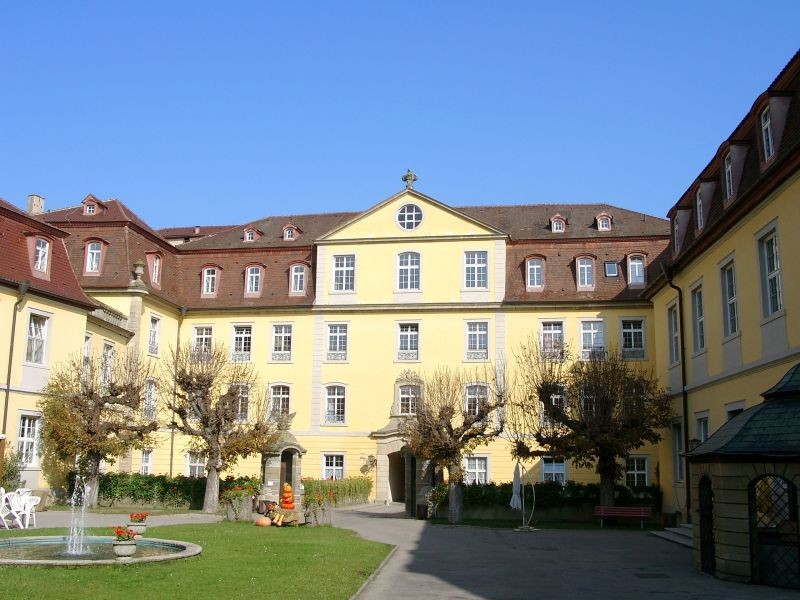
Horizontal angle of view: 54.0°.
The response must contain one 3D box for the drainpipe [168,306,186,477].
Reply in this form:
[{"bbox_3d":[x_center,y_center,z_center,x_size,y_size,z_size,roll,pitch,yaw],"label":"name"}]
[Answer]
[{"bbox_3d":[-13.707,5.906,47.785,0.300,11.234,0.350,-1,-12,10],"label":"drainpipe"}]

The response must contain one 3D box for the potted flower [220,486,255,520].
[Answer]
[{"bbox_3d":[-5.985,7.641,29.769,1.120,1.280,1.020,-1,-12,10],"label":"potted flower"}]

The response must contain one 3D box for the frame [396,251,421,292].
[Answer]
[{"bbox_3d":[0.534,-1.621,46.641,1.441,2.617,0.350,-1,-12,10],"label":"frame"}]

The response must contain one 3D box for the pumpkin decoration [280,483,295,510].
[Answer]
[{"bbox_3d":[-3.980,6.952,27.800,0.495,0.991,0.495,3,-12,-7],"label":"pumpkin decoration"}]

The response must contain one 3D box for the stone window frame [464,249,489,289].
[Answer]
[{"bbox_3d":[3.899,-1.484,40.536,1.338,2.175,0.250,-1,-12,10],"label":"stone window frame"}]

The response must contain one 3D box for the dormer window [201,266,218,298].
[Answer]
[{"bbox_3d":[-11.875,-1.085,49.658,1.116,2.192,0.750,-1,-12,10],"label":"dormer window"}]

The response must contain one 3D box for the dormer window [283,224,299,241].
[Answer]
[{"bbox_3d":[-6.826,-4.170,50.332,1.026,1.121,1.100,-1,-12,10],"label":"dormer window"}]

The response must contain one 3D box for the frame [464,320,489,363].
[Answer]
[{"bbox_3d":[4.304,2.322,44.086,1.373,2.379,0.250,-1,-12,10],"label":"frame"}]

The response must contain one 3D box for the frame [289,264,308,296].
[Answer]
[{"bbox_3d":[-6.229,-1.245,48.568,1.249,2.242,0.600,-1,-12,10],"label":"frame"}]

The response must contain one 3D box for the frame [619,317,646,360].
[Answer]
[{"bbox_3d":[12.625,2.109,42.632,1.438,2.411,0.250,-1,-12,10],"label":"frame"}]

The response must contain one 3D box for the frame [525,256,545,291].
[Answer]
[{"bbox_3d":[7.704,-1.543,44.769,1.151,2.165,0.450,-1,-12,10],"label":"frame"}]

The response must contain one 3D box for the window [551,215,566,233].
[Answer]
[{"bbox_3d":[9.577,-4.460,47.450,0.965,1.118,1.100,-1,-12,10],"label":"window"}]

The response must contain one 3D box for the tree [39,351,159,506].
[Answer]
[{"bbox_3d":[-11.861,5.075,30.914,4.720,6.093,4.248,1,-12,0],"label":"tree"}]

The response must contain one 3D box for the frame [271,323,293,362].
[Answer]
[{"bbox_3d":[-6.256,2.270,41.592,1.325,2.217,0.250,-1,-12,10],"label":"frame"}]

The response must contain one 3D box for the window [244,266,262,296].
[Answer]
[{"bbox_3d":[-8.086,-1.078,43.449,1.080,1.933,0.800,-1,-12,10],"label":"window"}]

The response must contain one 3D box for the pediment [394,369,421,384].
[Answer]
[{"bbox_3d":[0.421,4.325,44.293,1.487,0.931,0.300,-1,-12,10],"label":"pediment"}]

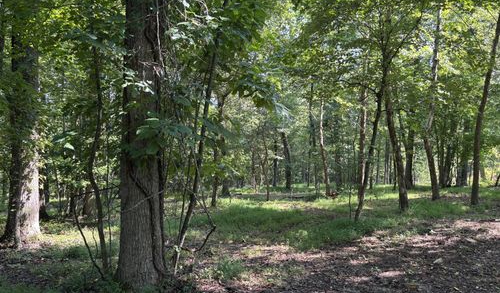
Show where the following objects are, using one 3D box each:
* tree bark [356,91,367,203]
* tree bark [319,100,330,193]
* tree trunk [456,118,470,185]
[{"bbox_3d":[3.920,0.000,13.200,0.334,4.148,0.300,0,-2,0],"label":"tree bark"},{"bbox_3d":[3.333,0.045,16.800,0.510,4.295,0.400,0,-2,0],"label":"tree bark"},{"bbox_3d":[13.077,0.368,23.000,0.815,4.043,0.700,0,-2,0],"label":"tree trunk"}]

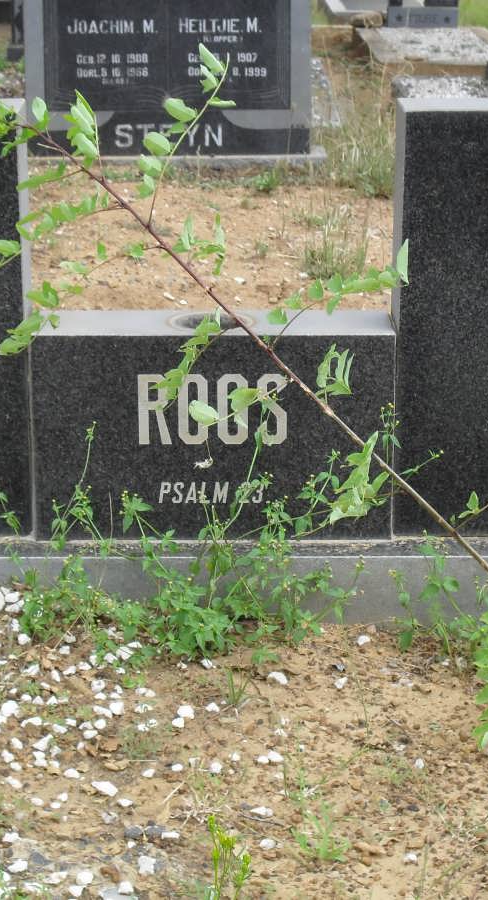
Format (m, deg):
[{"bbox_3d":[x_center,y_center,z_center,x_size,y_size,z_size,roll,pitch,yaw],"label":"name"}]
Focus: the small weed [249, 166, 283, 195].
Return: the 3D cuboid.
[{"bbox_3d":[0.073,-0.885,6.468,0.105,0.083,0.090,0,17,0],"label":"small weed"}]

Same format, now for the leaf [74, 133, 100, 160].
[{"bbox_3d":[-0.191,-0.371,2.417,0.031,0.033,0.018,0,17,0],"label":"leaf"}]

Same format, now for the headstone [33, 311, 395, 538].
[{"bbox_3d":[-0.046,-0.039,2.997,0.530,0.315,0.155,0,17,-1],"label":"headstone"}]

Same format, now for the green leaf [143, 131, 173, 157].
[{"bbox_3d":[-0.106,-0.375,2.416,0.036,0.031,0.018,0,17,0],"label":"green leaf"}]

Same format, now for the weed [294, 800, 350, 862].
[{"bbox_3d":[0.088,0.424,2.225,0.063,0.060,0.055,0,17,0],"label":"weed"}]

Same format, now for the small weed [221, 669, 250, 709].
[{"bbox_3d":[-0.011,0.312,2.611,0.040,0.048,0.035,0,17,0],"label":"small weed"}]

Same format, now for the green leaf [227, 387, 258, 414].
[{"bbox_3d":[-0.001,-0.062,2.470,0.036,0.034,0.018,0,17,0],"label":"green leaf"}]

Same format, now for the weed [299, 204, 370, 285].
[{"bbox_3d":[0.235,-0.550,5.183,0.190,0.194,0.150,0,17,0],"label":"weed"}]

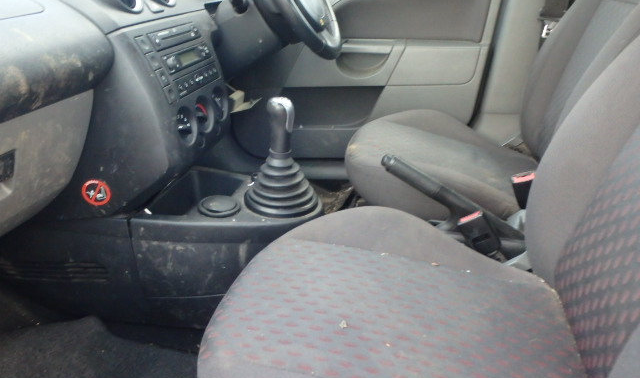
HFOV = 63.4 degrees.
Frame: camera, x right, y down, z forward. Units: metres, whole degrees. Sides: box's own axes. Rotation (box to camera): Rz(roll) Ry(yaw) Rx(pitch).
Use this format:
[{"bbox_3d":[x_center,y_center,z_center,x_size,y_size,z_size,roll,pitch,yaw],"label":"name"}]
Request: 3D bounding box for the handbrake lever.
[{"bbox_3d":[0.231,0.034,0.906,0.305,0.054,0.042,30,28,0],"label":"handbrake lever"}]

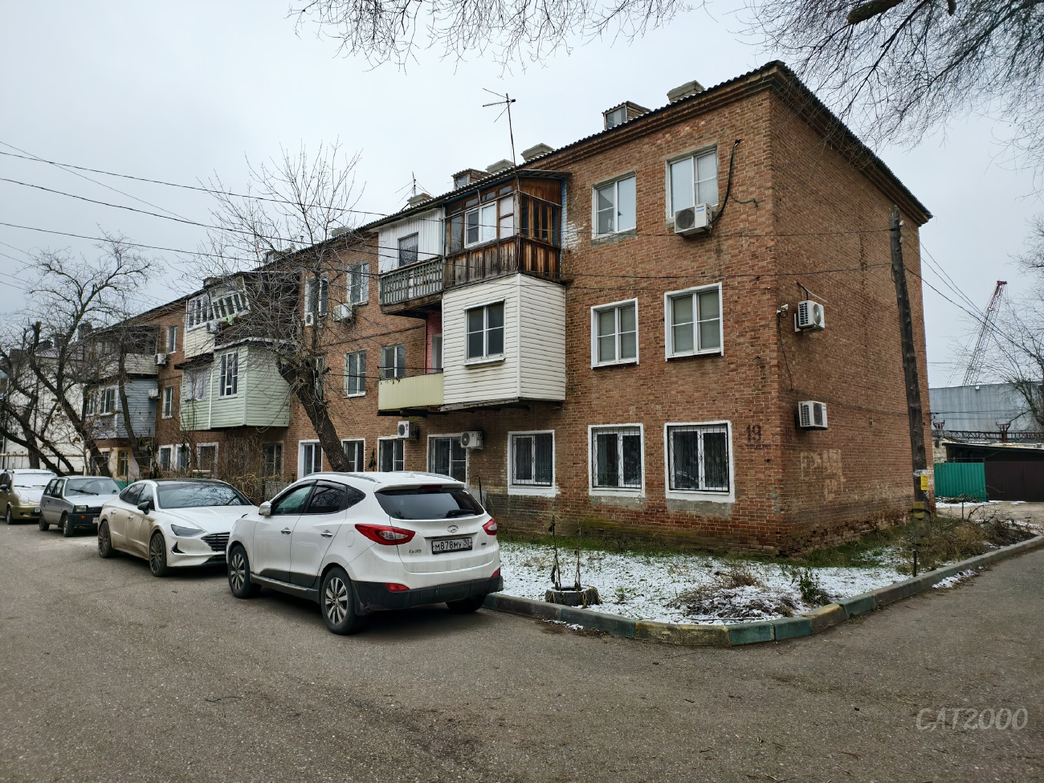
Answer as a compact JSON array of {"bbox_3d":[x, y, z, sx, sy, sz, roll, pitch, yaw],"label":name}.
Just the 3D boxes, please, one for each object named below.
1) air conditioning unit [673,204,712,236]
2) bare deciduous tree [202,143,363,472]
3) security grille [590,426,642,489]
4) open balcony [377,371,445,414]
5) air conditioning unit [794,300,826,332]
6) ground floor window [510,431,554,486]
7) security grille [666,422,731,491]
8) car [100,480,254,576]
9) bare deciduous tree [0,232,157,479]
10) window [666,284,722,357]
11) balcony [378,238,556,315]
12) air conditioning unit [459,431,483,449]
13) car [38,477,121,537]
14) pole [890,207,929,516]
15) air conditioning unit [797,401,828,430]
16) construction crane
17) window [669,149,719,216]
[{"bbox_3d":[3.715,-3.706,15.036,0.738,0.473,0.285,-5,-8,43],"label":"air conditioning unit"},{"bbox_3d":[-6.340,-1.514,18.422,4.400,10.300,4.000,2,-6,-19],"label":"bare deciduous tree"},{"bbox_3d":[2.226,1.558,16.418,1.440,1.480,0.150,-6,-8,43],"label":"security grille"},{"bbox_3d":[-2.538,0.136,19.722,2.870,0.970,1.650,-5,-8,43],"label":"open balcony"},{"bbox_3d":[6.100,-1.585,14.600,0.280,0.505,0.720,-5,-8,43],"label":"air conditioning unit"},{"bbox_3d":[0.262,1.781,18.120,1.400,1.320,0.060,-5,-8,43],"label":"ground floor window"},{"bbox_3d":[3.798,1.422,14.951,1.450,1.450,0.150,-6,-8,43],"label":"security grille"},{"bbox_3d":[-6.082,2.325,12.547,1.860,1.445,4.900,6,-8,-44],"label":"car"},{"bbox_3d":[-15.031,-0.594,23.500,4.900,9.100,4.500,4,-7,-33],"label":"bare deciduous tree"},{"bbox_3d":[3.775,-1.482,15.169,1.380,1.560,0.150,-5,-8,43],"label":"window"},{"bbox_3d":[-1.625,-3.050,19.439,5.800,1.090,1.500,-6,-8,43],"label":"balcony"},{"bbox_3d":[-1.396,1.364,19.492,0.640,0.460,0.290,-6,-8,43],"label":"air conditioning unit"},{"bbox_3d":[-11.165,2.892,17.805,3.200,1.400,1.420,-6,-8,43],"label":"car"},{"bbox_3d":[7.841,-0.391,14.068,0.290,7.009,0.290,-7,-8,43],"label":"pole"},{"bbox_3d":[6.033,0.505,14.407,0.320,0.520,0.720,-6,-8,43],"label":"air conditioning unit"},{"bbox_3d":[62.049,-2.012,94.983,10.000,27.000,3.500,-4,-7,33],"label":"construction crane"},{"bbox_3d":[3.848,-4.646,15.529,1.170,1.240,0.150,-6,-8,43],"label":"window"}]

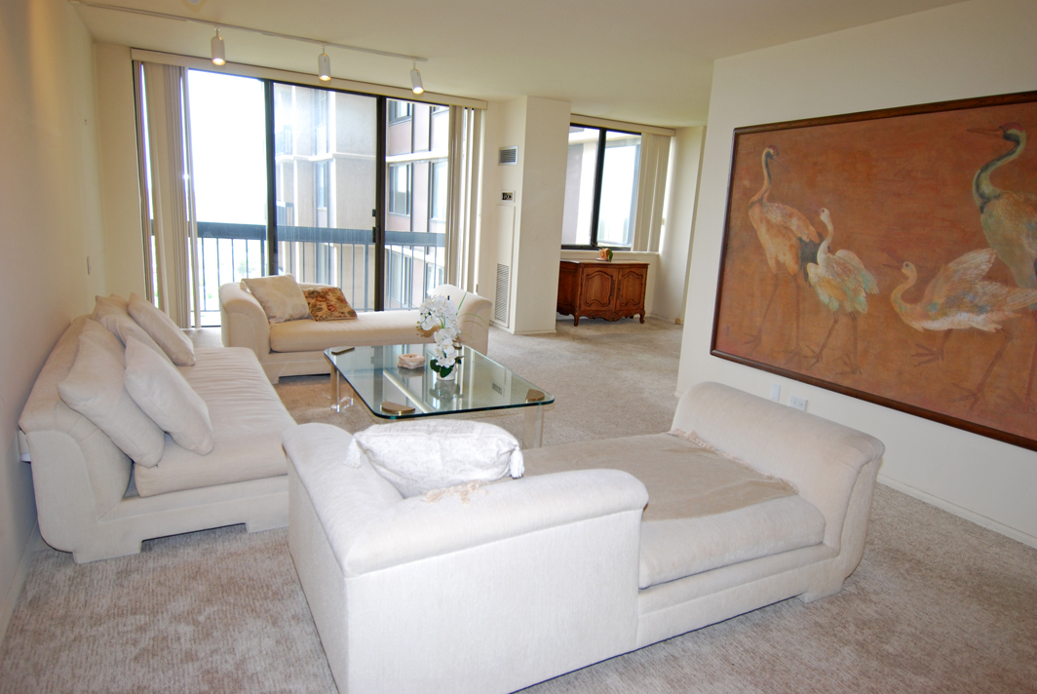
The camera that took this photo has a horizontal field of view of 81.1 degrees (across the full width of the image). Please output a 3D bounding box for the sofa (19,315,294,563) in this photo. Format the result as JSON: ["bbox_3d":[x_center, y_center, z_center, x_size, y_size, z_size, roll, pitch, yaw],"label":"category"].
[{"bbox_3d":[-1.795,0.274,3.172,0.920,0.600,2.030,-3,14,-28],"label":"sofa"}]

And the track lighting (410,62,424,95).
[{"bbox_3d":[-0.870,-2.317,5.218,0.100,0.250,0.100,-3,14,-28],"label":"track lighting"}]

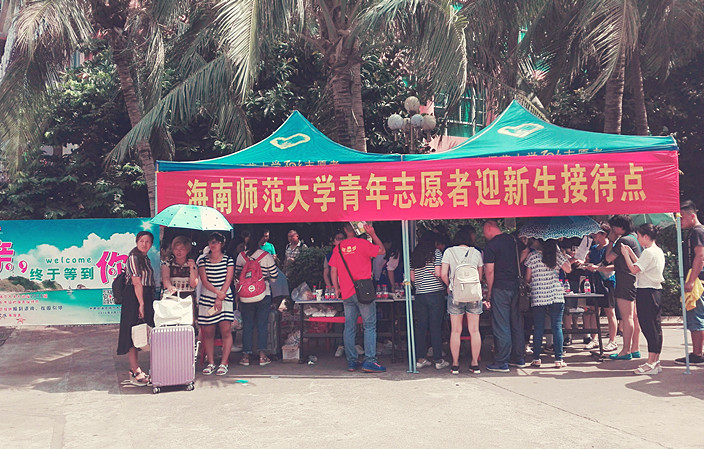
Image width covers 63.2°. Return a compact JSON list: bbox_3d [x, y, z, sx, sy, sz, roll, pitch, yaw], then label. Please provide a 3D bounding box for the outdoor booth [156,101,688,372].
[{"bbox_3d":[0.785,0.034,7.981,5.940,3.370,2.995,-2,-2,7],"label":"outdoor booth"}]

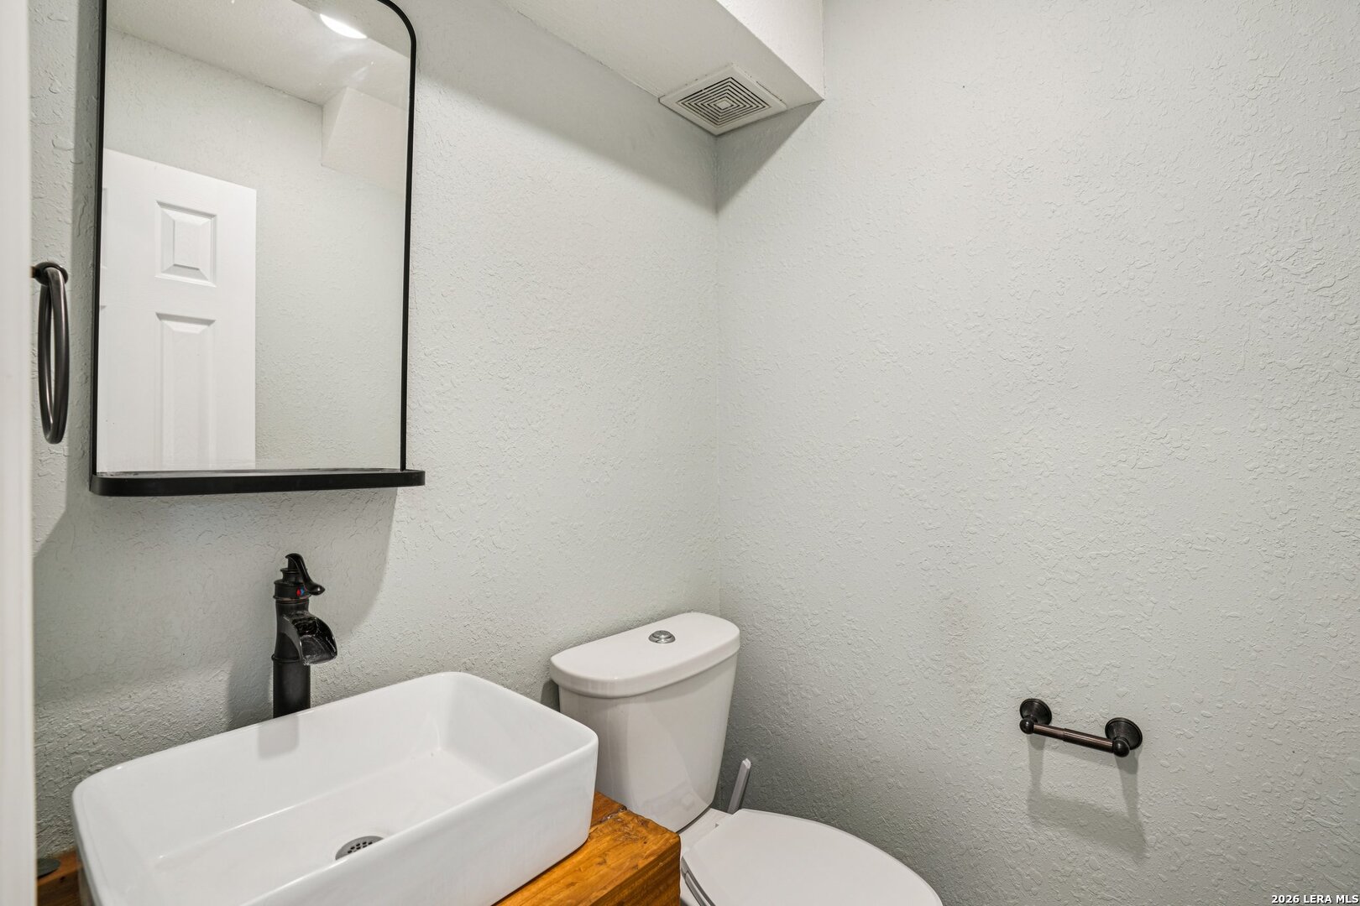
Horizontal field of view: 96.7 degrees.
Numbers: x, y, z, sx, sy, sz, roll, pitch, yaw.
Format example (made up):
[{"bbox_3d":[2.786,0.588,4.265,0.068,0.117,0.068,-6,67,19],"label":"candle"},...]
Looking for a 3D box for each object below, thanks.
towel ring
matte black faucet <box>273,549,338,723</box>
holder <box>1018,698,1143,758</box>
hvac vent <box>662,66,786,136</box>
[{"bbox_3d":[-0.575,-0.097,0.518,0.158,0.178,0.080,0,0,40],"label":"towel ring"},{"bbox_3d":[-0.539,0.317,0.861,0.125,0.337,0.053,0,0,40],"label":"matte black faucet"},{"bbox_3d":[0.777,0.545,1.188,0.212,0.061,0.089,0,0,40],"label":"holder"},{"bbox_3d":[0.120,-0.953,1.638,0.238,0.019,0.238,0,0,40],"label":"hvac vent"}]

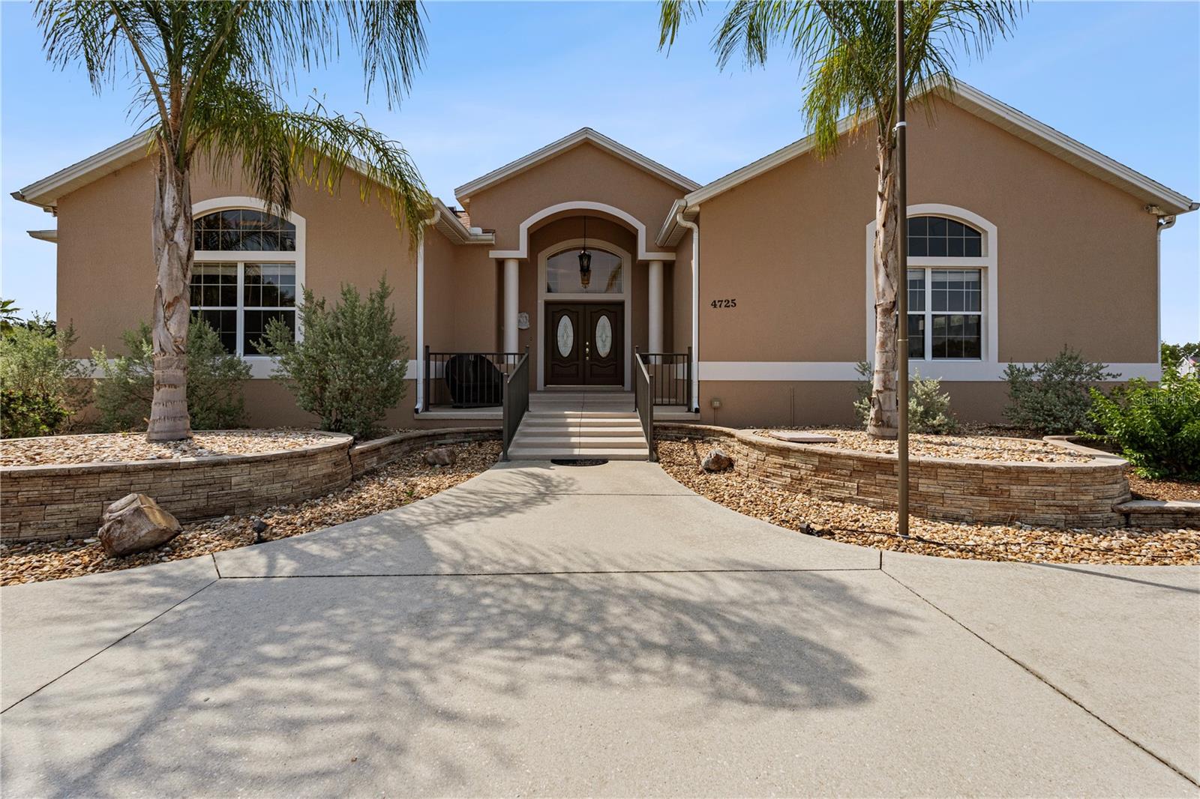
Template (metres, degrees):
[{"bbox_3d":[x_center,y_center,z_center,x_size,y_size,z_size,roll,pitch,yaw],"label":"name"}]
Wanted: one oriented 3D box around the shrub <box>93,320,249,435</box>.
[{"bbox_3d":[-6.650,-0.380,8.400,2.100,1.750,1.900,0,3,-1],"label":"shrub"}]

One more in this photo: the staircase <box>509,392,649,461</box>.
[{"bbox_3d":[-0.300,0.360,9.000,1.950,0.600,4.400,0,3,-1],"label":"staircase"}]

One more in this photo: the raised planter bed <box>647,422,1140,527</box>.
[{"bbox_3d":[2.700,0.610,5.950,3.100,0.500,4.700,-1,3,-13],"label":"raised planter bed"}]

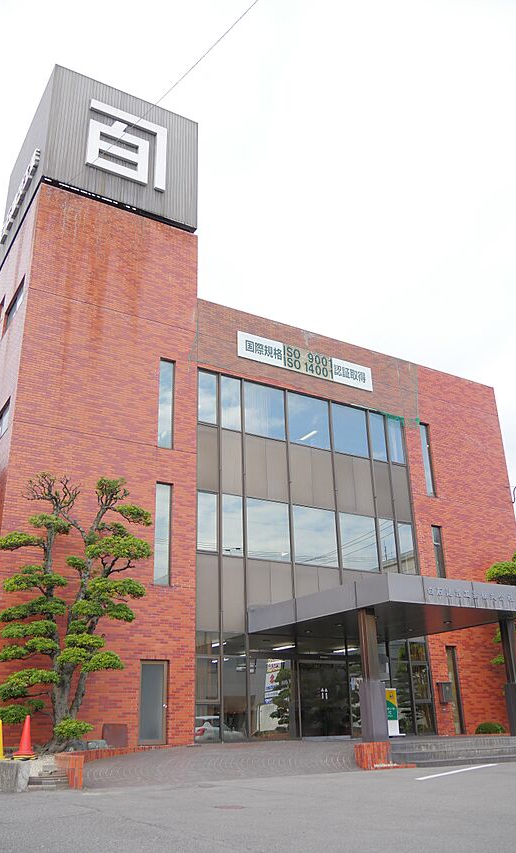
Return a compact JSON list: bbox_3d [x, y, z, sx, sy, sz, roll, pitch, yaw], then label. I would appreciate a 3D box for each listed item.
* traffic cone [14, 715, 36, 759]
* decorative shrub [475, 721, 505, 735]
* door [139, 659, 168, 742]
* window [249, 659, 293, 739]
[{"bbox_3d":[-4.518,6.037,13.460,0.380,0.740,0.380,5,-22,-16],"label":"traffic cone"},{"bbox_3d":[7.253,9.472,21.606,0.920,0.450,0.920,12,-27,-29],"label":"decorative shrub"},{"bbox_3d":[-2.639,6.918,17.373,0.716,1.940,0.100,11,-23,-28],"label":"door"},{"bbox_3d":[0.317,7.431,18.941,1.371,2.004,0.100,11,-23,-28],"label":"window"}]

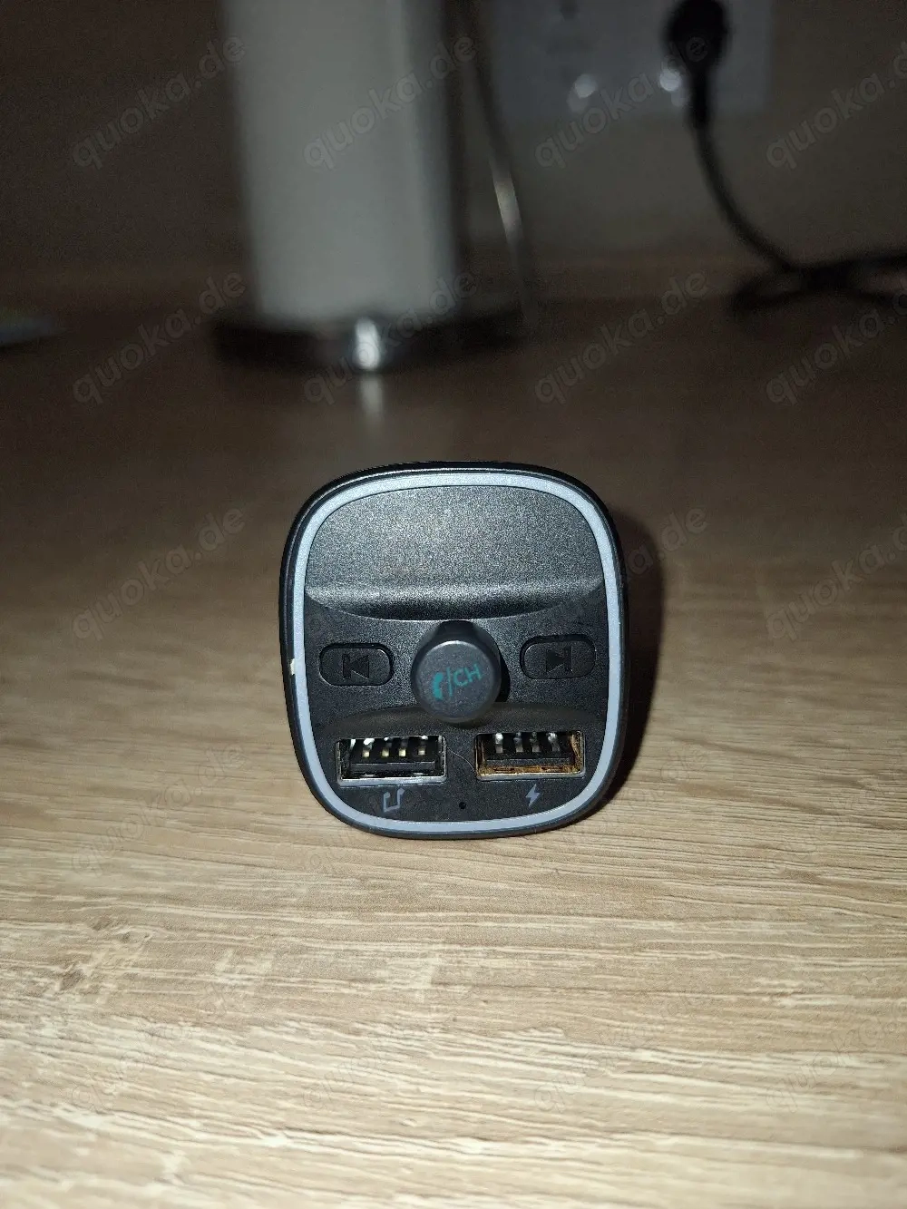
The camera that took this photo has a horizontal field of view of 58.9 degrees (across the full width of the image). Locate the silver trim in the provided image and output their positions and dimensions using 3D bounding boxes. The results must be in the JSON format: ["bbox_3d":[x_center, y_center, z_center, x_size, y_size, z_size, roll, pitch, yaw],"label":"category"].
[{"bbox_3d":[0.000,0.006,0.095,0.039,0.043,0.004,-2,8,0],"label":"silver trim"}]

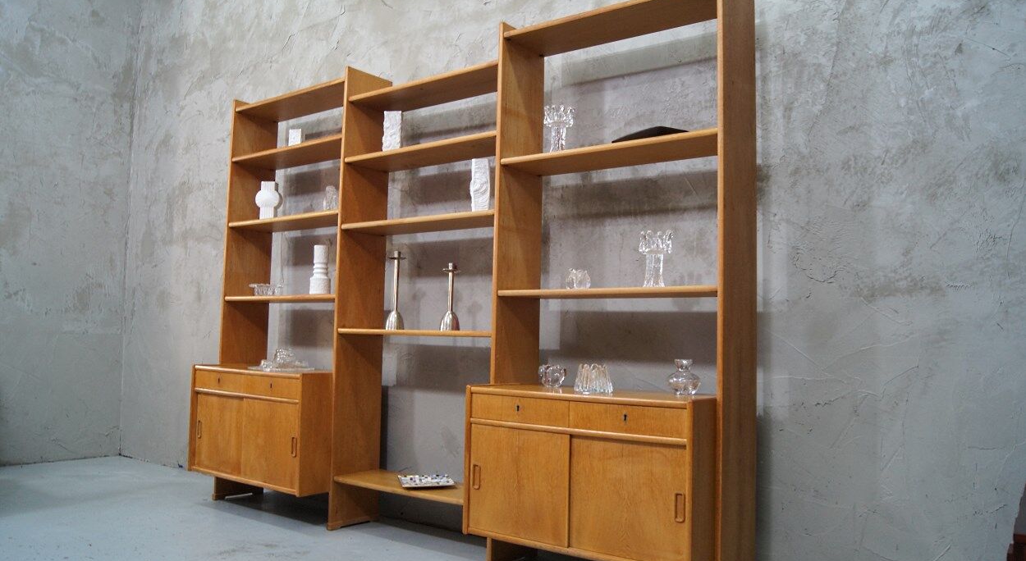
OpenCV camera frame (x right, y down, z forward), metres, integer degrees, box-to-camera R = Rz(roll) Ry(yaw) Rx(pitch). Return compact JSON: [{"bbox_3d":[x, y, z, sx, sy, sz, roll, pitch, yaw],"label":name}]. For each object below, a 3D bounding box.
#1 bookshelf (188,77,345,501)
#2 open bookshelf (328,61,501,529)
[{"bbox_3d":[-1.049,0.069,3.566,0.842,1.970,0.427,-2,-5,36],"label":"bookshelf"},{"bbox_3d":[-0.327,0.053,3.133,0.857,1.970,0.265,-2,-5,36],"label":"open bookshelf"}]

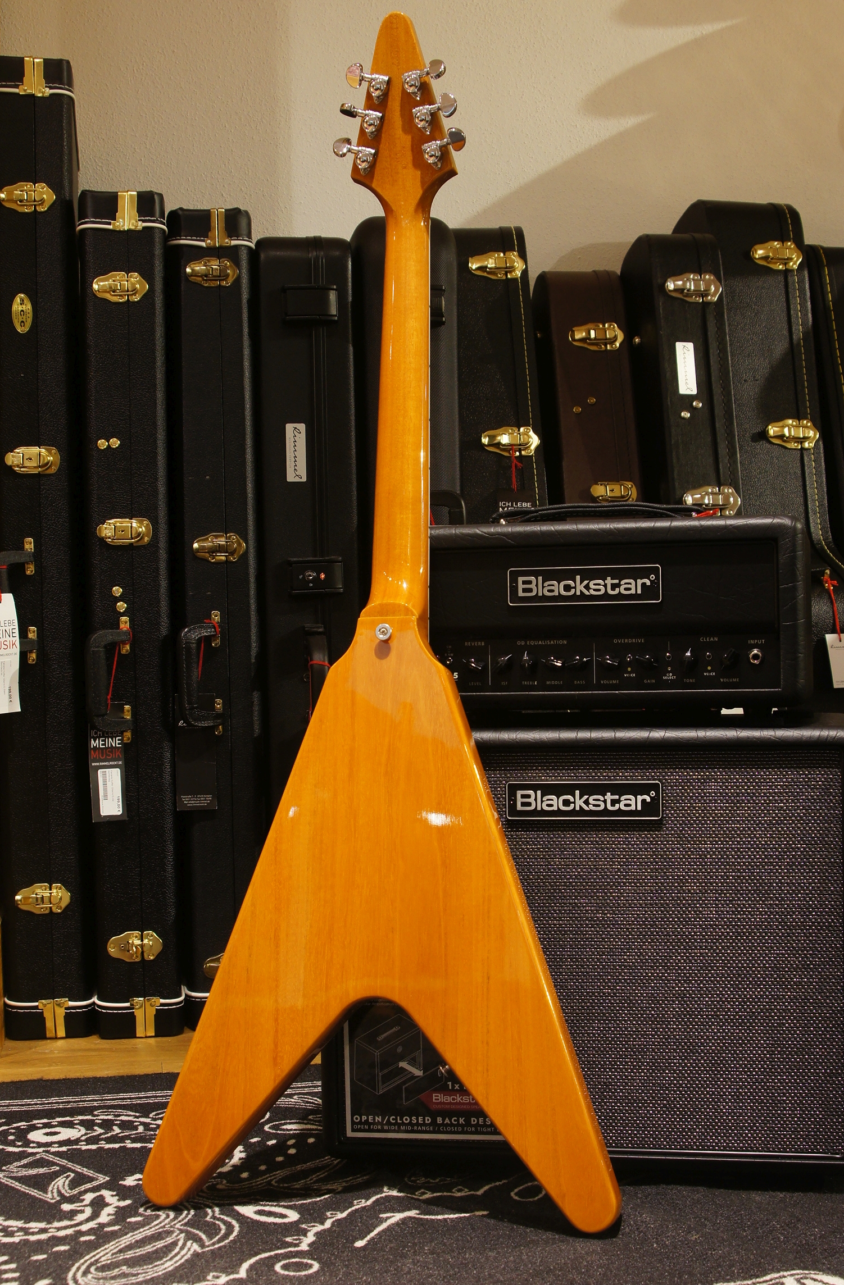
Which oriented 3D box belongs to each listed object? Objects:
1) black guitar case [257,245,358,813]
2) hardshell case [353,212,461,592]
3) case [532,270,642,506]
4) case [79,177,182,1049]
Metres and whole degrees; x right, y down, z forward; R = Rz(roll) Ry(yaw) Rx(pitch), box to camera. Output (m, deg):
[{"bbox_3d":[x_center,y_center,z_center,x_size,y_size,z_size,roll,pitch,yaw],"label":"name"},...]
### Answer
[{"bbox_3d":[-0.145,-0.014,2.236,0.120,1.012,0.350,-2,1,-3],"label":"black guitar case"},{"bbox_3d":[-0.018,-0.030,2.252,0.132,1.039,0.360,-1,1,-3],"label":"hardshell case"},{"bbox_3d":[0.250,-0.006,2.268,0.108,0.982,0.370,-5,1,-3],"label":"case"},{"bbox_3d":[-0.378,-0.038,2.227,0.112,1.077,0.360,-1,1,-3],"label":"case"}]

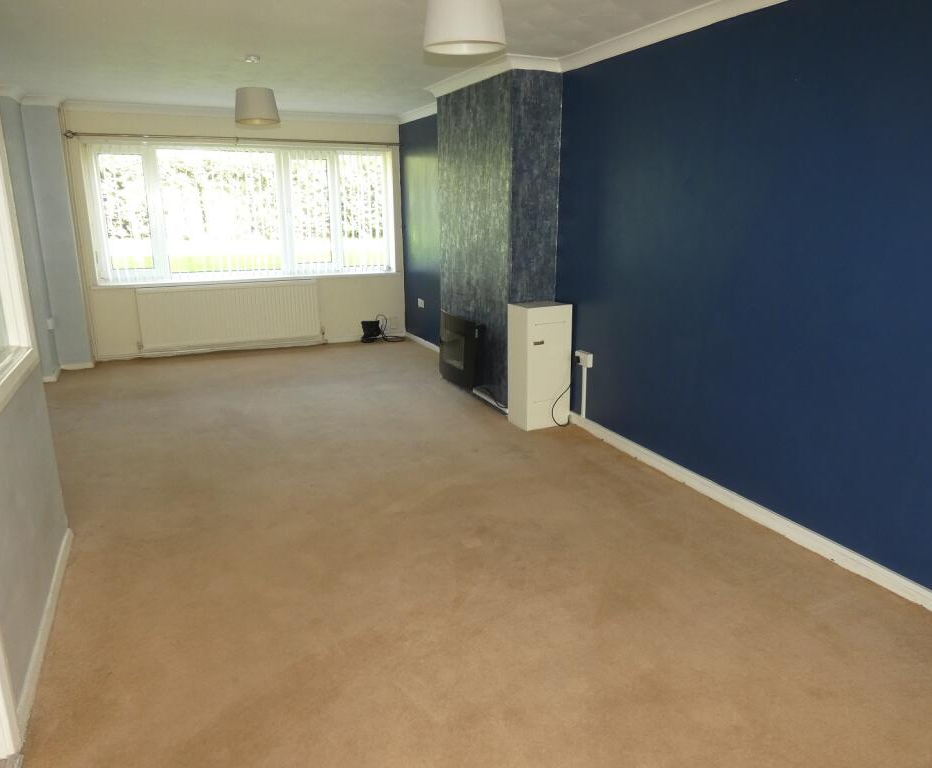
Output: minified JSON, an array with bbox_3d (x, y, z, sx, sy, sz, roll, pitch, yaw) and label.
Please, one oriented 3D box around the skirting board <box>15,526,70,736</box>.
[{"bbox_3d":[-1.575,0.850,2.469,0.018,0.075,1.330,-7,17,-24],"label":"skirting board"}]

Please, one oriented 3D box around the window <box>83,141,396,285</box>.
[{"bbox_3d":[-2.188,-1.782,6.829,3.020,1.330,0.085,-7,17,-24],"label":"window"}]

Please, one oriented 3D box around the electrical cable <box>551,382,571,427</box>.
[{"bbox_3d":[0.665,0.157,4.544,0.150,0.290,0.070,-7,17,-24],"label":"electrical cable"}]

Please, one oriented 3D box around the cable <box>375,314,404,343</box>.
[{"bbox_3d":[-0.881,-0.649,7.546,0.340,0.300,0.200,-7,17,-24],"label":"cable"}]

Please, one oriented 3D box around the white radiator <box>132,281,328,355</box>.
[{"bbox_3d":[-2.436,-0.740,6.869,1.790,0.590,0.085,-7,17,-24],"label":"white radiator"}]

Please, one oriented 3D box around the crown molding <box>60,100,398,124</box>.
[{"bbox_3d":[-2.189,-2.698,6.501,3.210,0.085,0.085,-7,17,-24],"label":"crown molding"}]

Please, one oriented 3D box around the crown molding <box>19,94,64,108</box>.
[{"bbox_3d":[-3.728,-2.478,5.710,0.330,0.085,0.085,-7,17,-24],"label":"crown molding"}]

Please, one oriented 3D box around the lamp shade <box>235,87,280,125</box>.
[{"bbox_3d":[-1.377,-1.826,4.275,0.280,0.200,0.280,-7,17,-24],"label":"lamp shade"}]

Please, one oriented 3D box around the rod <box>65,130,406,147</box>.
[{"bbox_3d":[-2.196,-2.443,6.538,3.180,0.070,0.080,-7,17,-24],"label":"rod"}]

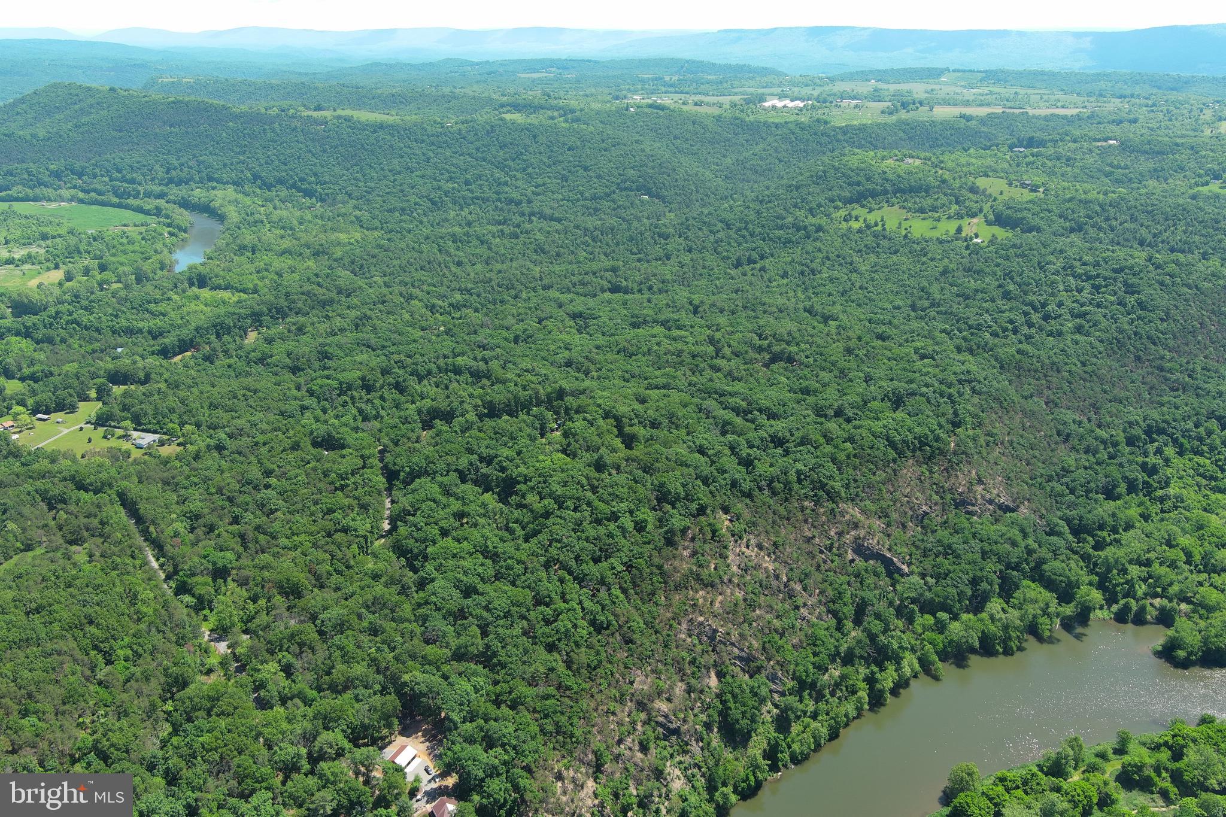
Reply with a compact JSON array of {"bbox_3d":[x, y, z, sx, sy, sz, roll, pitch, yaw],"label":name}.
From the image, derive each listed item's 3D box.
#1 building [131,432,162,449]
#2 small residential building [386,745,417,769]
[{"bbox_3d":[-332.767,23.816,706.111,7.050,3.740,13.910,7,22,19],"label":"building"},{"bbox_3d":[-79.633,132.481,374.436,7.510,4.370,9.050,9,23,24],"label":"small residential building"}]

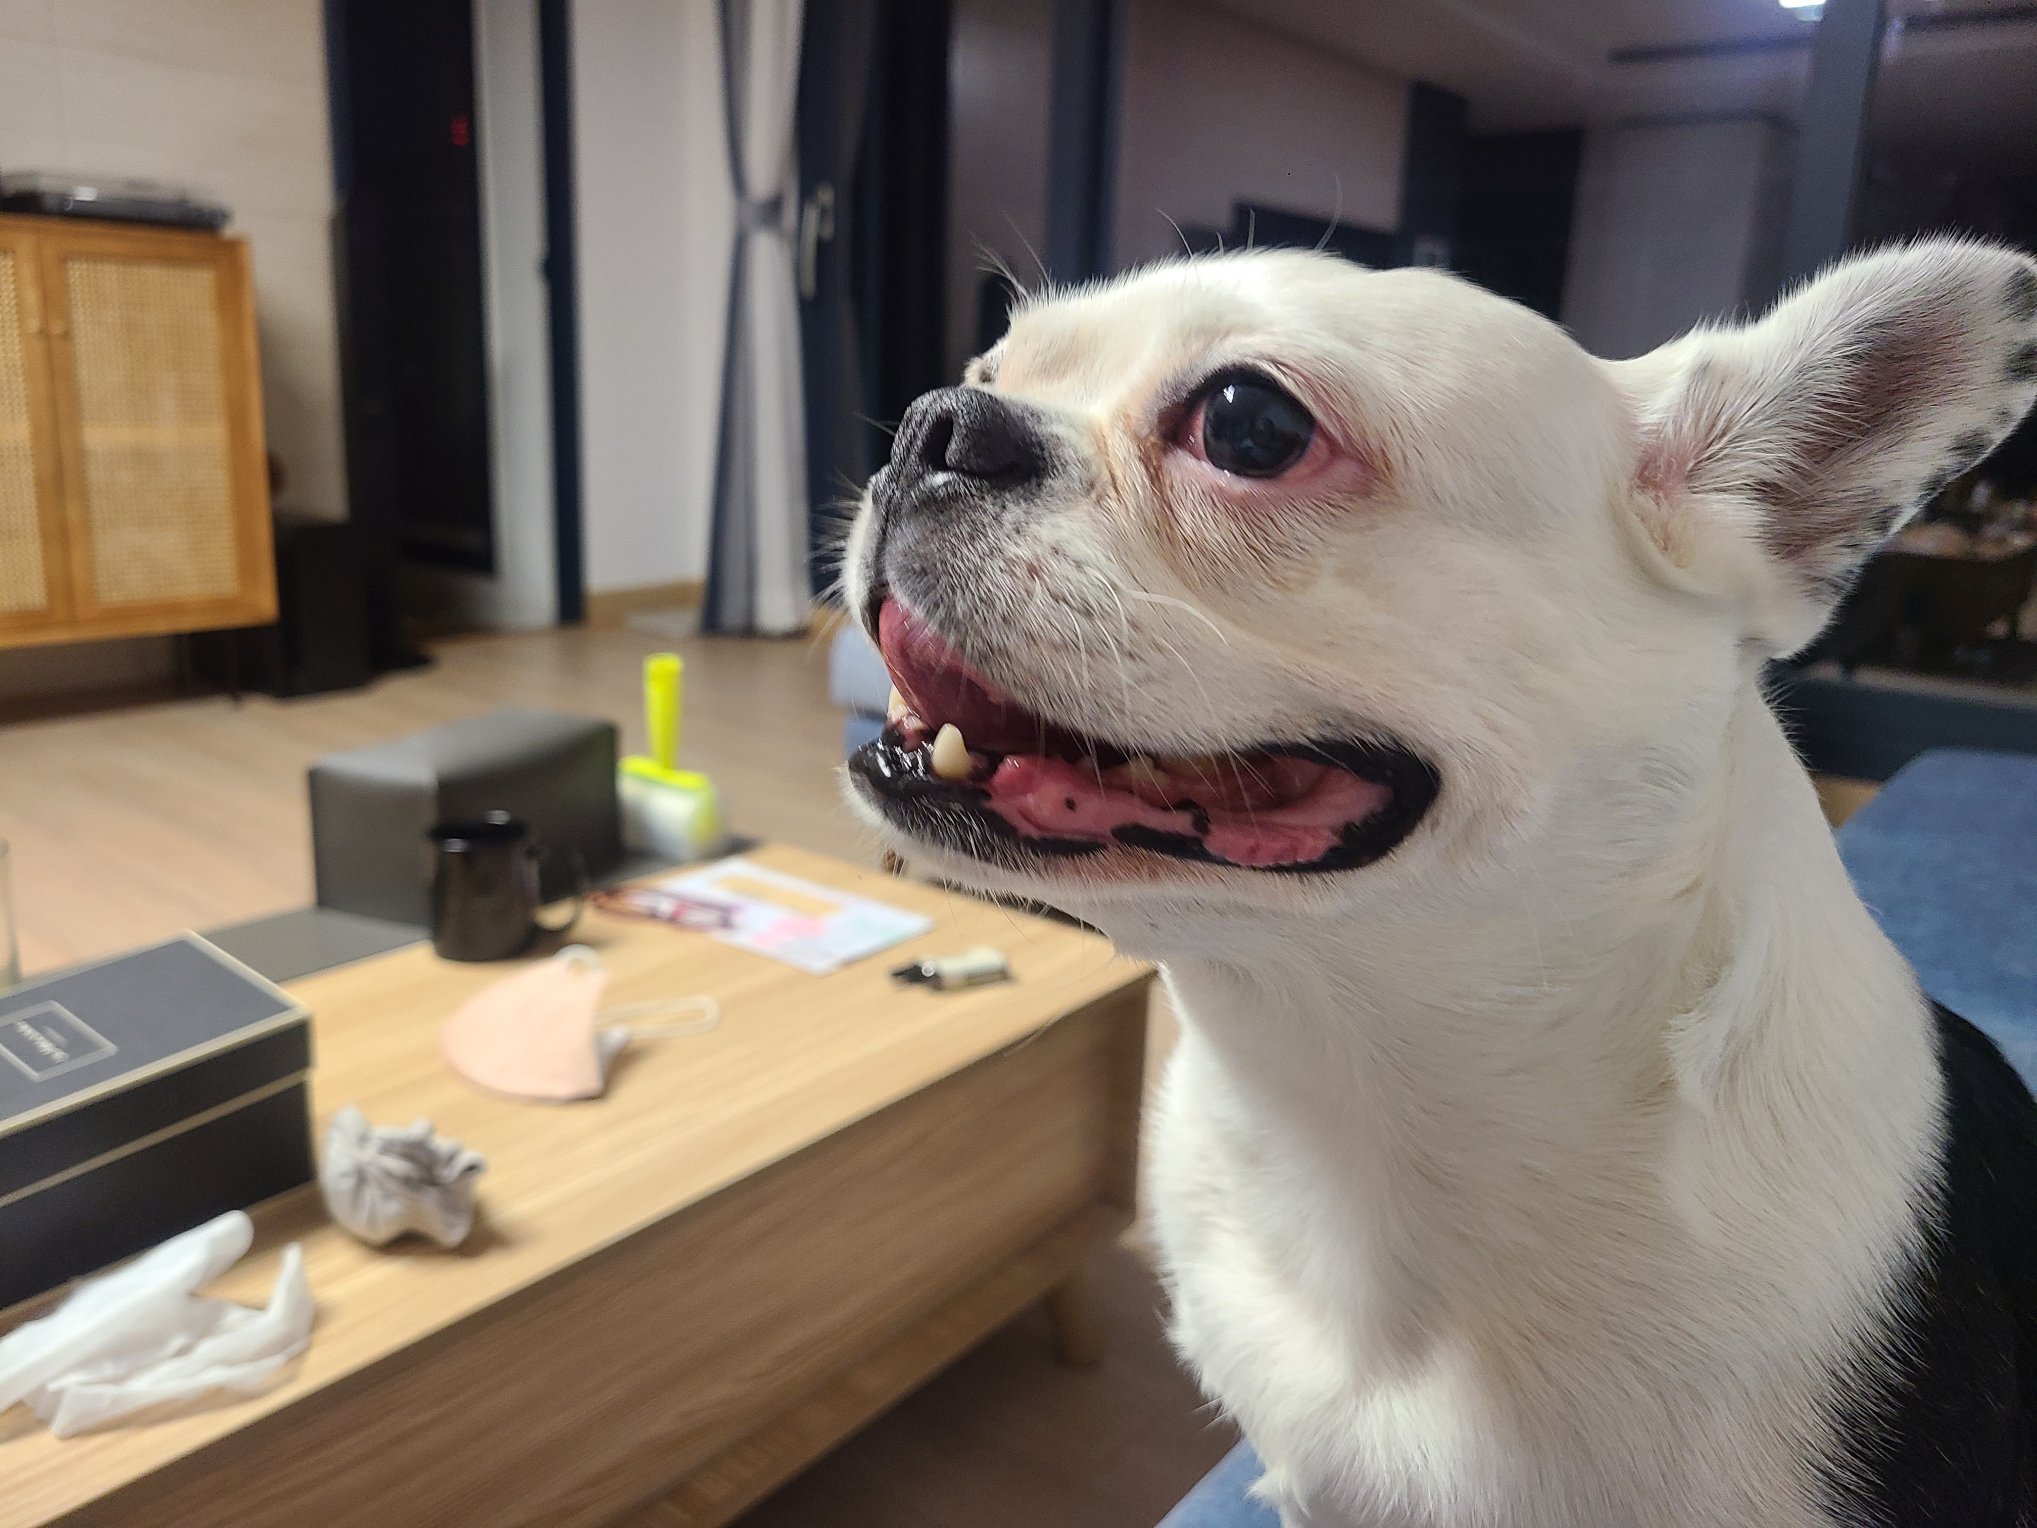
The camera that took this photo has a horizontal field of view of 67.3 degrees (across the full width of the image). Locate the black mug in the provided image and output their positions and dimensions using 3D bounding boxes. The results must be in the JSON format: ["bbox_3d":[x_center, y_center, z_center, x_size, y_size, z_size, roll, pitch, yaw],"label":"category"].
[{"bbox_3d":[-0.391,0.092,1.177,0.113,0.095,0.075,-2,15,-19],"label":"black mug"}]

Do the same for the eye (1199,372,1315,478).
[{"bbox_3d":[0.045,-0.064,0.287,0.021,0.019,0.016,7,7,19],"label":"eye"}]

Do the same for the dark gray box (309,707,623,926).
[{"bbox_3d":[-0.482,0.045,1.361,0.128,0.132,0.232,9,16,23],"label":"dark gray box"}]

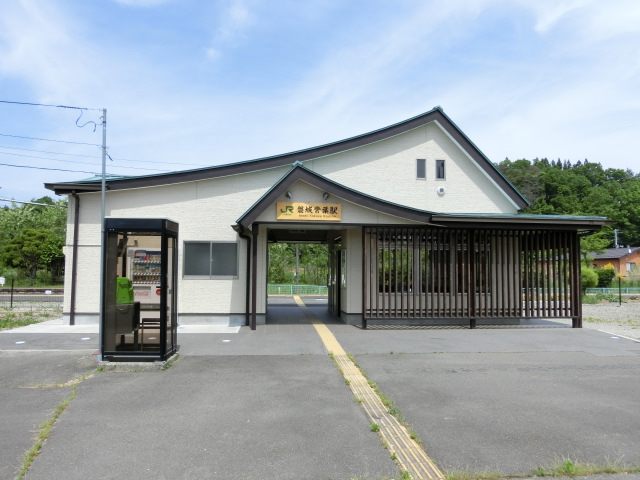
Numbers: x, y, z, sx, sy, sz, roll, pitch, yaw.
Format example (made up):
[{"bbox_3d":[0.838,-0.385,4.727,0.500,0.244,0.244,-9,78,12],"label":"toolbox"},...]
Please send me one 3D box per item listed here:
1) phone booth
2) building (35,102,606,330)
[{"bbox_3d":[-2.858,0.780,7.470,0.907,2.155,0.891,0,-2,-5],"label":"phone booth"},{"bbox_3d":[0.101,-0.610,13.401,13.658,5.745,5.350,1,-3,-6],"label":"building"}]

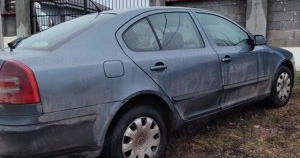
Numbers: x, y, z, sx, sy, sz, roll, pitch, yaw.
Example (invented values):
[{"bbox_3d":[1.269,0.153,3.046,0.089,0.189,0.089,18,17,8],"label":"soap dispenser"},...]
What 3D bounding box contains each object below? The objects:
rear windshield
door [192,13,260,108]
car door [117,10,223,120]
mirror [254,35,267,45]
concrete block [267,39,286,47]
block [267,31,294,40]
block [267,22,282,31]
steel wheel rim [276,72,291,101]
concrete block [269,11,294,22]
[{"bbox_3d":[-0.863,-0.431,2.601,0.820,0.100,1.180,-36,27,-32],"label":"rear windshield"},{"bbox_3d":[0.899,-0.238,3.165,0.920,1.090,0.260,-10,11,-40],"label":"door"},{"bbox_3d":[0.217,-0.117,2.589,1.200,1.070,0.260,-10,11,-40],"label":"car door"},{"bbox_3d":[1.262,-0.433,3.172,0.120,0.130,0.175,-10,11,-40],"label":"mirror"},{"bbox_3d":[2.834,-0.791,6.195,0.380,0.185,0.190,3,7,25],"label":"concrete block"},{"bbox_3d":[2.900,-0.963,6.145,0.460,0.195,0.190,3,7,25],"label":"block"},{"bbox_3d":[2.784,-1.168,6.177,0.360,0.195,0.190,3,7,25],"label":"block"},{"bbox_3d":[1.856,0.113,3.966,0.400,0.400,0.140,-12,12,-39],"label":"steel wheel rim"},{"bbox_3d":[2.898,-1.367,6.101,0.450,0.200,0.190,3,7,25],"label":"concrete block"}]

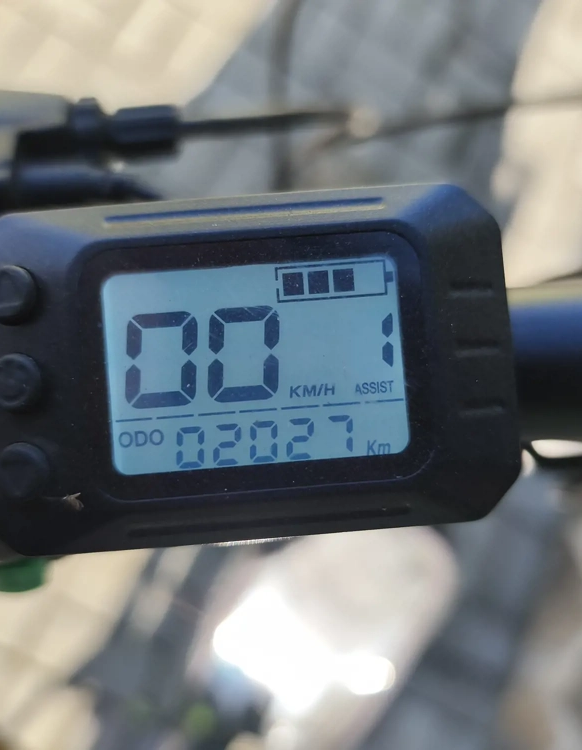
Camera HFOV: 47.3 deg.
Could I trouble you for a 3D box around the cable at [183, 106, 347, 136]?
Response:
[{"bbox_3d":[-0.005,-0.061,0.159,0.045,0.005,0.005,-14,56,-24],"label":"cable"}]

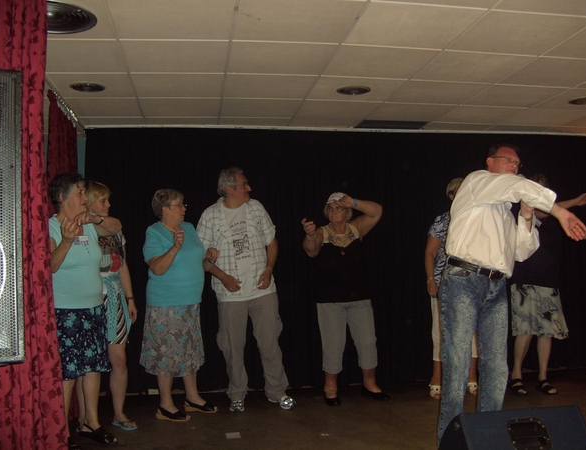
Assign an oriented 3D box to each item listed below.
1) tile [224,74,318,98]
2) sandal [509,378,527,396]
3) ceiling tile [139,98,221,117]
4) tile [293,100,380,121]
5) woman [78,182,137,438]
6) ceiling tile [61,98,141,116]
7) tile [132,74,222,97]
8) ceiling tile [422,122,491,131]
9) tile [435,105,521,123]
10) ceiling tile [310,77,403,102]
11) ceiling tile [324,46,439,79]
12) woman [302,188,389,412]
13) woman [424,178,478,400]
[{"bbox_3d":[-0.169,-0.937,4.345,0.600,0.025,0.600,0,-4,-8],"label":"tile"},{"bbox_3d":[1.746,1.250,4.962,0.095,0.090,0.245,0,-4,-8],"label":"sandal"},{"bbox_3d":[-0.849,-0.890,4.850,0.600,0.025,0.600,0,-4,-8],"label":"ceiling tile"},{"bbox_3d":[0.341,-0.908,5.038,0.600,0.025,0.600,0,-4,-9],"label":"tile"},{"bbox_3d":[-1.177,0.498,3.968,0.400,1.570,0.470,-4,-5,43],"label":"woman"},{"bbox_3d":[-1.427,-0.882,4.780,0.600,0.025,0.600,0,-4,-9],"label":"ceiling tile"},{"bbox_3d":[-0.759,-0.933,4.271,0.600,0.025,0.600,0,-4,-9],"label":"tile"},{"bbox_3d":[1.432,-0.870,5.810,0.600,0.025,0.600,0,-4,-9],"label":"ceiling tile"},{"bbox_3d":[1.499,-0.895,5.171,0.600,0.025,0.600,0,-4,-8],"label":"tile"},{"bbox_3d":[0.428,-0.945,4.446,0.600,0.025,0.600,0,-4,-9],"label":"ceiling tile"},{"bbox_3d":[0.512,-0.976,3.842,0.600,0.025,0.600,0,-4,-8],"label":"ceiling tile"},{"bbox_3d":[0.367,0.523,4.752,0.640,1.570,0.450,-1,-4,-3],"label":"woman"},{"bbox_3d":[1.284,0.478,5.028,0.470,1.710,0.330,0,-4,-8],"label":"woman"}]

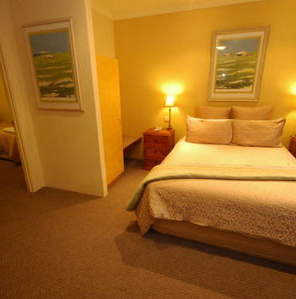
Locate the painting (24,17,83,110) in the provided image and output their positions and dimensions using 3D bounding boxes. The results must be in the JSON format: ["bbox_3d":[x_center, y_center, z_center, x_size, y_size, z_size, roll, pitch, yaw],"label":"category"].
[{"bbox_3d":[-1.119,-0.951,2.231,0.686,0.962,0.034,5,19,19],"label":"painting"}]

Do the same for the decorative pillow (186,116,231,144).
[{"bbox_3d":[0.975,-0.312,3.077,0.686,0.458,0.165,5,1,19],"label":"decorative pillow"}]

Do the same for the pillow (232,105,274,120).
[{"bbox_3d":[1.603,-0.361,2.969,0.586,0.572,0.157,5,9,19],"label":"pillow"}]

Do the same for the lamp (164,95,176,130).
[{"bbox_3d":[0.389,-0.640,3.334,0.200,0.629,0.200,5,19,19],"label":"lamp"}]

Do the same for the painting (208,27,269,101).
[{"bbox_3d":[1.370,-1.277,2.915,0.754,1.041,0.034,5,19,19],"label":"painting"}]

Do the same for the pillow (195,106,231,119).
[{"bbox_3d":[1.065,-0.406,3.156,0.586,0.572,0.157,5,9,19],"label":"pillow"}]

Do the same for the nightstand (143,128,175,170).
[{"bbox_3d":[0.209,0.011,3.500,0.486,0.708,0.429,5,19,19],"label":"nightstand"}]

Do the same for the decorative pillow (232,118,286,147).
[{"bbox_3d":[1.621,-0.257,2.852,0.701,0.458,0.165,5,1,19],"label":"decorative pillow"}]

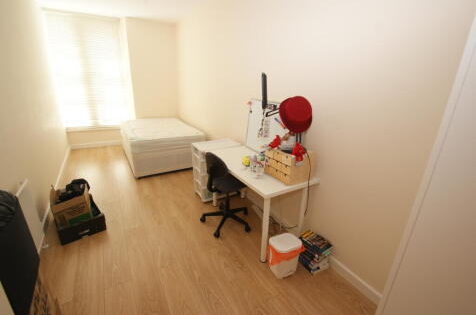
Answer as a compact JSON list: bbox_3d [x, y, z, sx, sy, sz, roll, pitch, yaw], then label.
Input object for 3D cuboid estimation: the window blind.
[{"bbox_3d":[-3.002,-1.701,4.399,1.247,2.187,0.092,-9,23,-32],"label":"window blind"}]

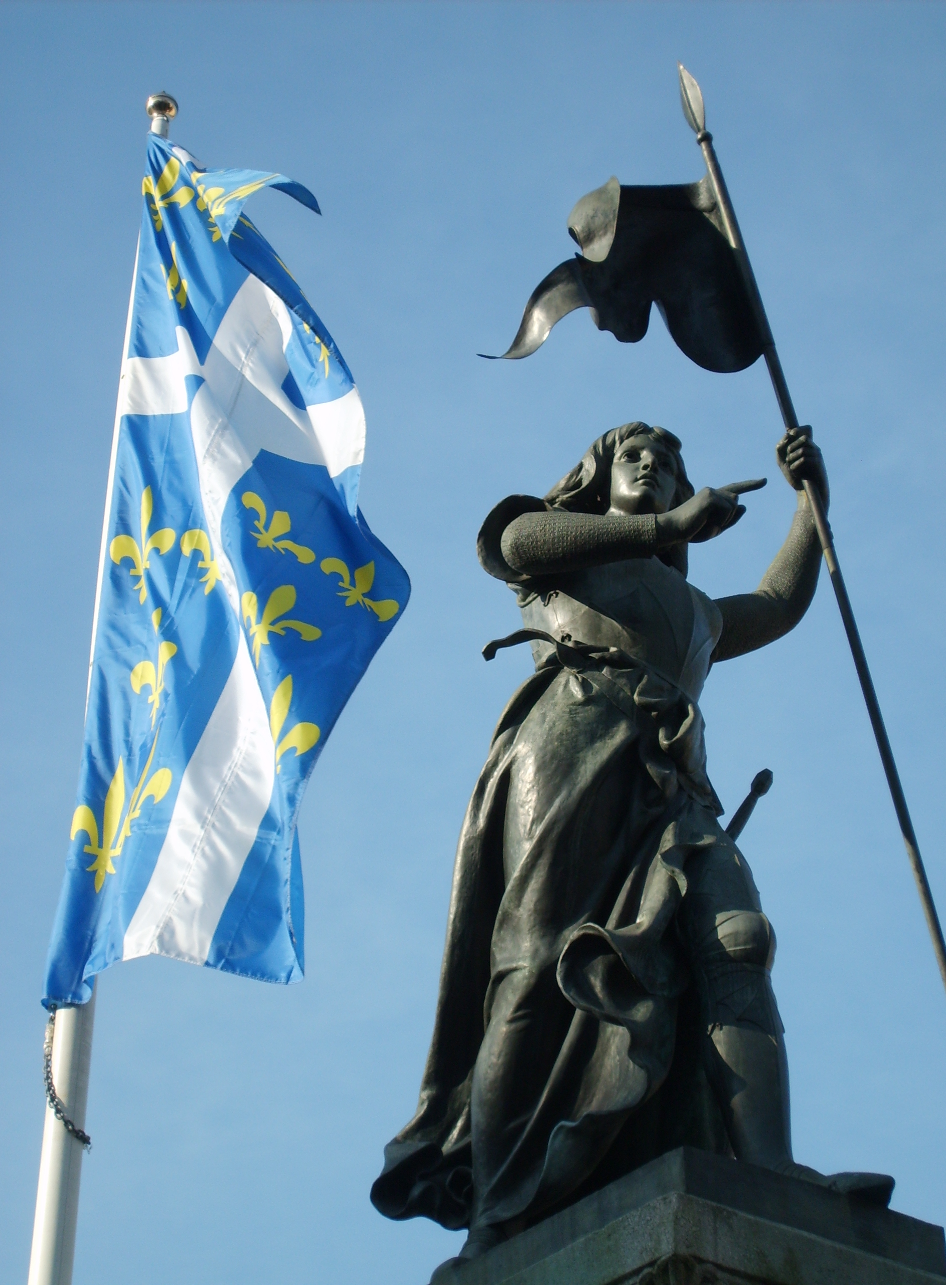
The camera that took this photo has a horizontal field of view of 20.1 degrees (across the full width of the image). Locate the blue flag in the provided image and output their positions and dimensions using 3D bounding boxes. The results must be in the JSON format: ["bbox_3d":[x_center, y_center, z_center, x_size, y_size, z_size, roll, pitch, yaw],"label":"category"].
[{"bbox_3d":[-0.622,-0.420,7.094,0.820,2.922,0.450,-2,-35,3],"label":"blue flag"}]

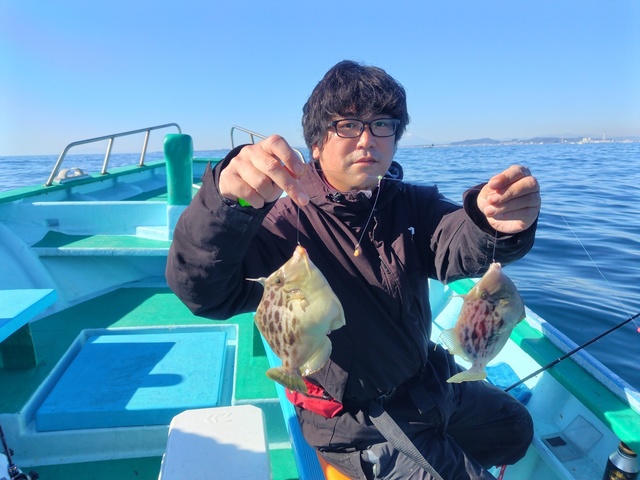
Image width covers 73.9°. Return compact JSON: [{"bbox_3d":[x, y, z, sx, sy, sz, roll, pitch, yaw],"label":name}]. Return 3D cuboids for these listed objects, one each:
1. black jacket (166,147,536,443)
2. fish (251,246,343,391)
[{"bbox_3d":[0.027,0.130,0.865,0.600,0.620,0.570,-4,13,-13],"label":"black jacket"},{"bbox_3d":[-0.026,0.092,0.505,0.115,0.187,0.040,4,11,5],"label":"fish"}]

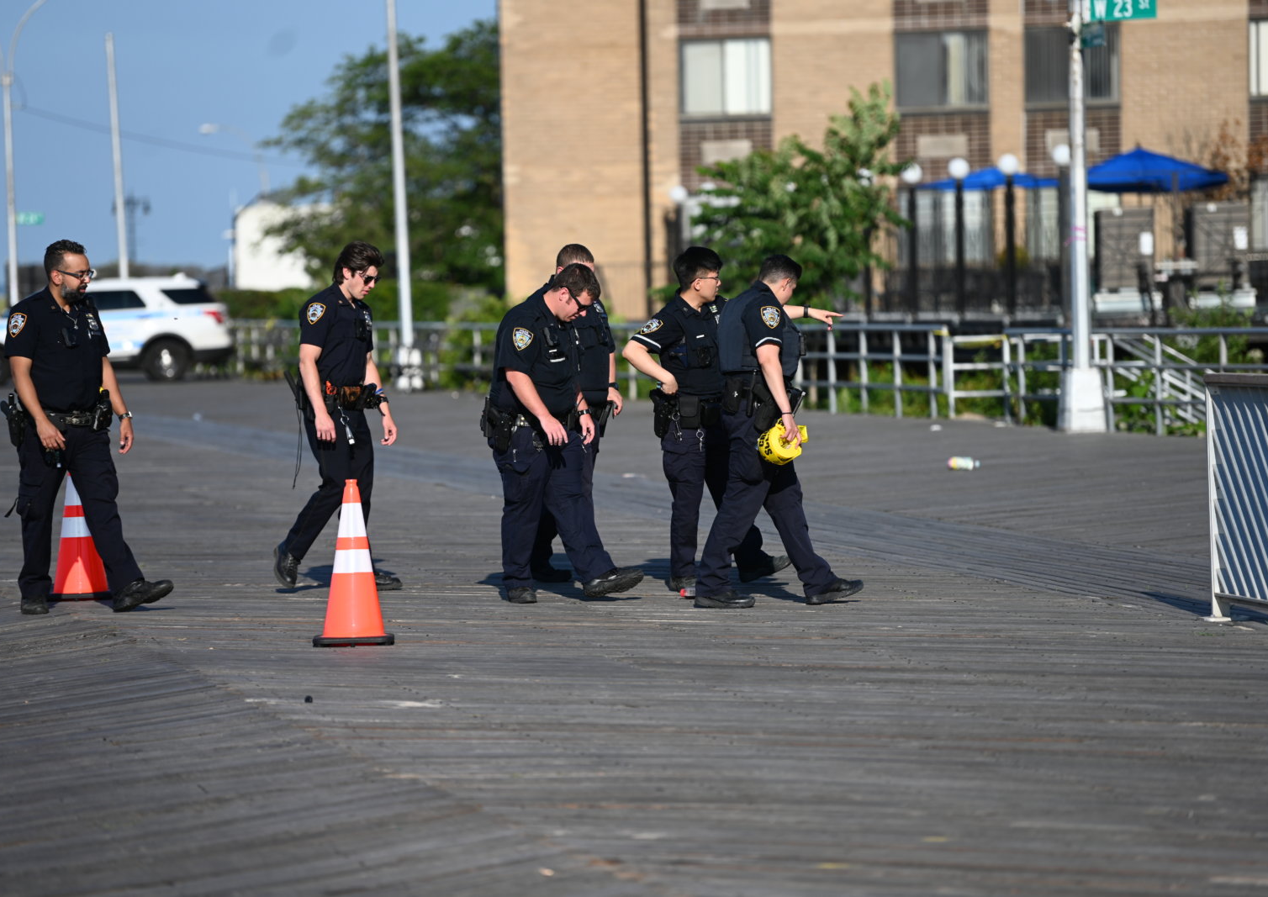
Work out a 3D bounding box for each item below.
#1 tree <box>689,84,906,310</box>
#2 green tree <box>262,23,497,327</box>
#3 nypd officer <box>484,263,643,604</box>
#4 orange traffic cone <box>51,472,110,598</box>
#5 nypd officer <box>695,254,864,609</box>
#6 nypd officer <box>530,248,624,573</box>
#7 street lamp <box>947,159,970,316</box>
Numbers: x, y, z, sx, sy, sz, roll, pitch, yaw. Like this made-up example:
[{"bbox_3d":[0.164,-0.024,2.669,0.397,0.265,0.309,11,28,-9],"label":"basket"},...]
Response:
[{"bbox_3d":[1.993,-2.488,79.000,2.800,4.000,2.700,-1,2,0],"label":"tree"},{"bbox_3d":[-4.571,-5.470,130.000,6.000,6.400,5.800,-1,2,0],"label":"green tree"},{"bbox_3d":[-0.343,-0.077,31.200,0.750,1.660,0.600,0,2,30],"label":"nypd officer"},{"bbox_3d":[-2.750,0.392,31.600,0.360,0.711,0.360,-1,2,0],"label":"orange traffic cone"},{"bbox_3d":[0.687,-0.082,30.200,0.760,1.680,0.520,-2,2,-21],"label":"nypd officer"},{"bbox_3d":[-0.289,-0.183,32.600,0.560,1.750,0.580,0,2,40],"label":"nypd officer"},{"bbox_3d":[4.762,-3.098,93.000,0.310,2.370,0.310,-1,2,0],"label":"street lamp"}]

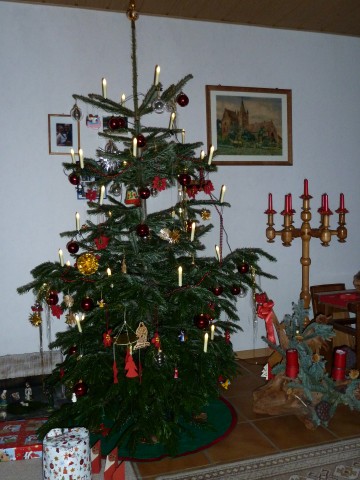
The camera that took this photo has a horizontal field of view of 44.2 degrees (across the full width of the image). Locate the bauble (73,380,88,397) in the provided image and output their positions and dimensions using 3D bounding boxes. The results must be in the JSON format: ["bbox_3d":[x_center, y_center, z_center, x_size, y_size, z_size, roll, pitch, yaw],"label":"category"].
[{"bbox_3d":[-0.468,0.709,2.100,0.060,0.066,0.060,-2,3,-15],"label":"bauble"}]

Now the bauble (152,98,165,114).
[{"bbox_3d":[-0.108,-0.678,2.260,0.060,0.069,0.060,-2,3,-15],"label":"bauble"}]

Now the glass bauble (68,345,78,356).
[{"bbox_3d":[-0.586,0.614,2.450,0.060,0.066,0.060,-2,3,-15],"label":"glass bauble"}]

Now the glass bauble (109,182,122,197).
[{"bbox_3d":[-0.333,-0.262,2.290,0.060,0.064,0.060,-2,3,-8],"label":"glass bauble"}]

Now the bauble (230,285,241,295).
[{"bbox_3d":[0.338,0.301,2.700,0.060,0.064,0.060,-1,3,7],"label":"bauble"}]

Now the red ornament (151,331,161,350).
[{"bbox_3d":[-0.105,0.430,1.900,0.028,0.077,0.074,1,4,41],"label":"red ornament"}]

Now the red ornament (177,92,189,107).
[{"bbox_3d":[0.015,-0.703,2.230,0.061,0.065,0.061,-2,3,1],"label":"red ornament"}]

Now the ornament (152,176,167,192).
[{"bbox_3d":[-0.100,-0.274,2.160,0.073,0.075,0.028,-2,3,0],"label":"ornament"}]

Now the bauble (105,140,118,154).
[{"bbox_3d":[-0.356,-0.481,2.320,0.063,0.078,0.063,-2,4,-8],"label":"bauble"}]

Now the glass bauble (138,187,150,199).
[{"bbox_3d":[-0.181,-0.240,2.260,0.060,0.064,0.060,-2,3,-4],"label":"glass bauble"}]

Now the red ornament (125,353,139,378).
[{"bbox_3d":[-0.205,0.532,1.880,0.057,0.105,0.016,-2,4,-5],"label":"red ornament"}]

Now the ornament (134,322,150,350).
[{"bbox_3d":[-0.160,0.405,1.870,0.068,0.115,0.016,-3,4,-15],"label":"ornament"}]

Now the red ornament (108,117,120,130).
[{"bbox_3d":[-0.369,-0.651,2.480,0.060,0.066,0.060,-2,3,-15],"label":"red ornament"}]

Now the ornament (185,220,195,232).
[{"bbox_3d":[0.056,-0.071,2.400,0.060,0.064,0.060,-2,3,1],"label":"ornament"}]

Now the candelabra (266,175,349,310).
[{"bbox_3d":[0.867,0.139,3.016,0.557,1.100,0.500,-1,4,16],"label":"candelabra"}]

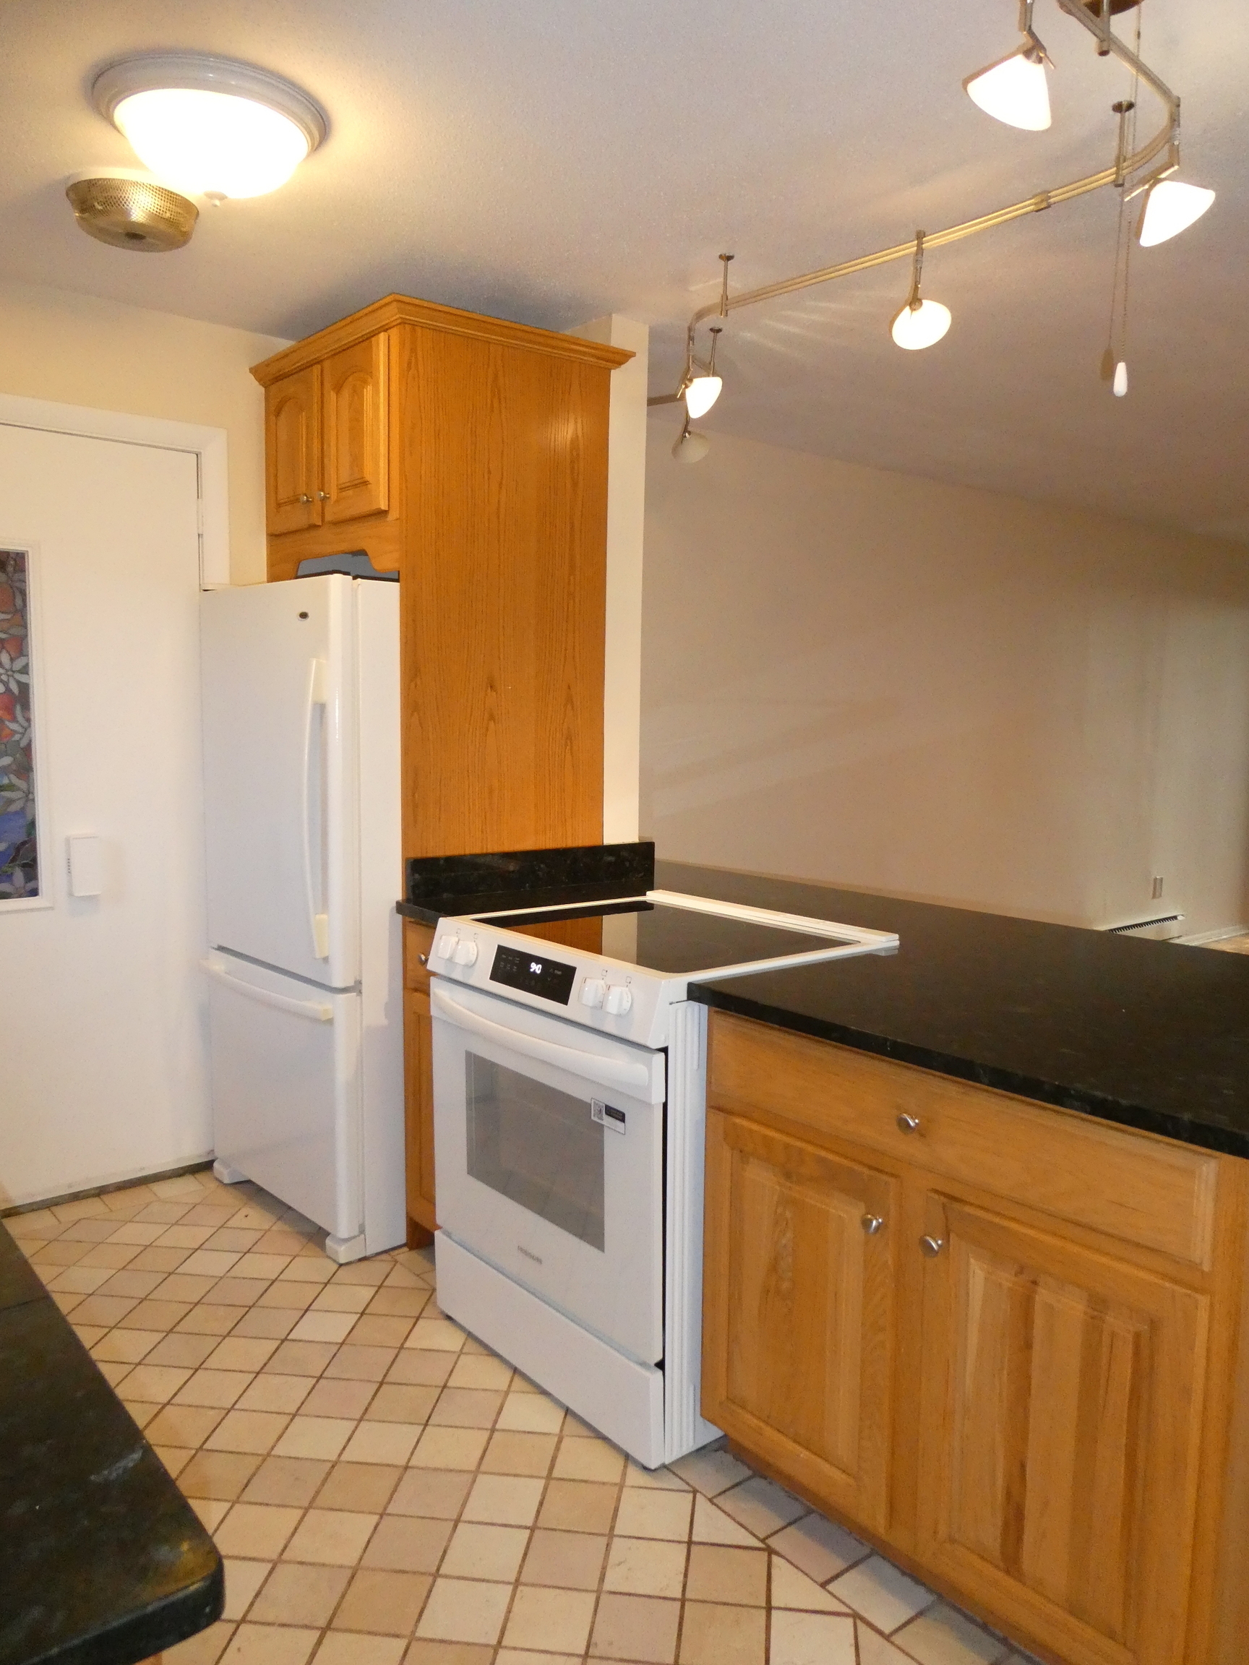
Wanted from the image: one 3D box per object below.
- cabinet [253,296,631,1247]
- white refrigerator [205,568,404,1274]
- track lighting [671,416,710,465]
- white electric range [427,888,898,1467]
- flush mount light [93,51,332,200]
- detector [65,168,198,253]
[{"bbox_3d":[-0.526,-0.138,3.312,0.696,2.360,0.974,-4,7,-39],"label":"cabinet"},{"bbox_3d":[-0.681,0.187,3.332,0.815,1.705,0.736,-4,7,-43],"label":"white refrigerator"},{"bbox_3d":[0.204,-1.204,3.549,0.121,0.149,0.124,2,5,15],"label":"track lighting"},{"bbox_3d":[0.042,0.662,2.493,0.691,0.934,0.770,-4,7,-39],"label":"white electric range"},{"bbox_3d":[-0.759,-1.255,2.134,0.406,0.159,0.406,-4,7,-39],"label":"flush mount light"},{"bbox_3d":[-1.059,-1.330,2.489,0.266,0.085,0.266,-4,7,-39],"label":"detector"}]

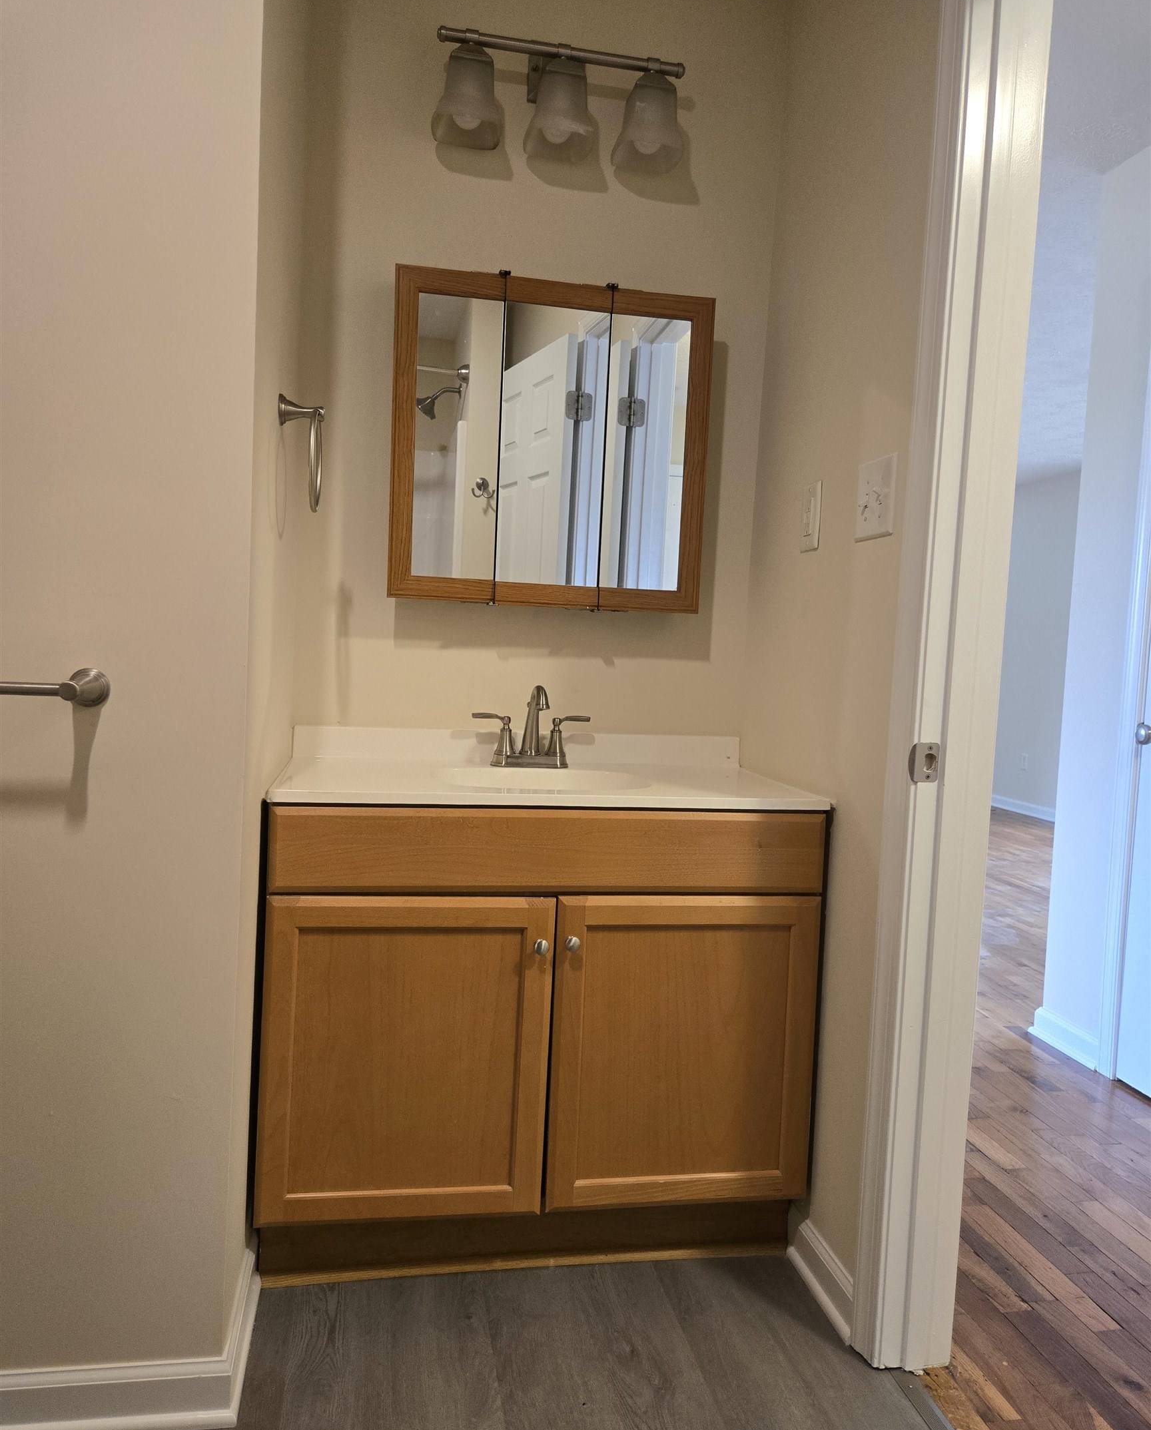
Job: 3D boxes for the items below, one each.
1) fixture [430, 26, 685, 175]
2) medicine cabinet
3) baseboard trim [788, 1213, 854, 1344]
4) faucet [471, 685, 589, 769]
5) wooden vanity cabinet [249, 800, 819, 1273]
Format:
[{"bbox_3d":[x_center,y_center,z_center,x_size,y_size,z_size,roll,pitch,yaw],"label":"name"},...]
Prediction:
[{"bbox_3d":[-0.026,-1.182,1.932,0.476,0.225,0.173,2,3,-10],"label":"fixture"},{"bbox_3d":[-0.050,-0.518,2.002,0.608,0.610,0.111,2,3,-10],"label":"medicine cabinet"},{"bbox_3d":[0.415,0.940,1.727,0.022,0.084,0.262,2,3,-10],"label":"baseboard trim"},{"bbox_3d":[-0.078,0.024,1.972,0.235,0.164,0.146,2,3,-10],"label":"faucet"},{"bbox_3d":[-0.079,0.540,1.880,0.919,0.820,0.473,2,3,-10],"label":"wooden vanity cabinet"}]

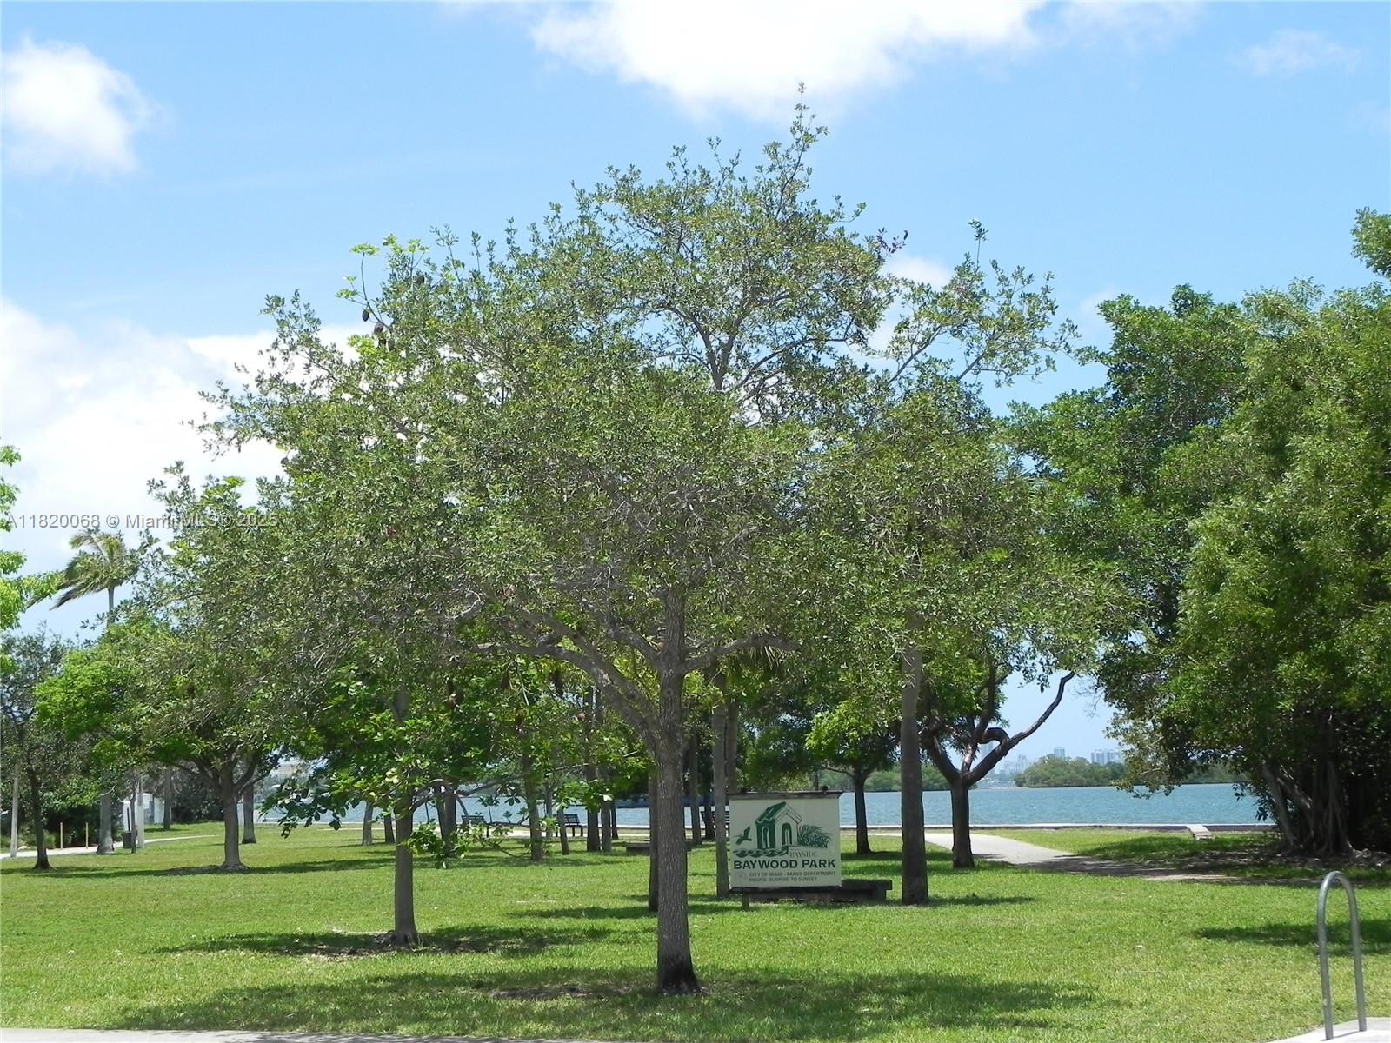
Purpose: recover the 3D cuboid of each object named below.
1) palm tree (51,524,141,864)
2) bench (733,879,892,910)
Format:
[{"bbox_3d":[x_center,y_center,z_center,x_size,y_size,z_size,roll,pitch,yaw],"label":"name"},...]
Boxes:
[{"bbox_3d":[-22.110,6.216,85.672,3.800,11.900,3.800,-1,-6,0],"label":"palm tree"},{"bbox_3d":[1.718,5.398,33.800,2.220,0.420,0.450,-1,-6,0],"label":"bench"}]

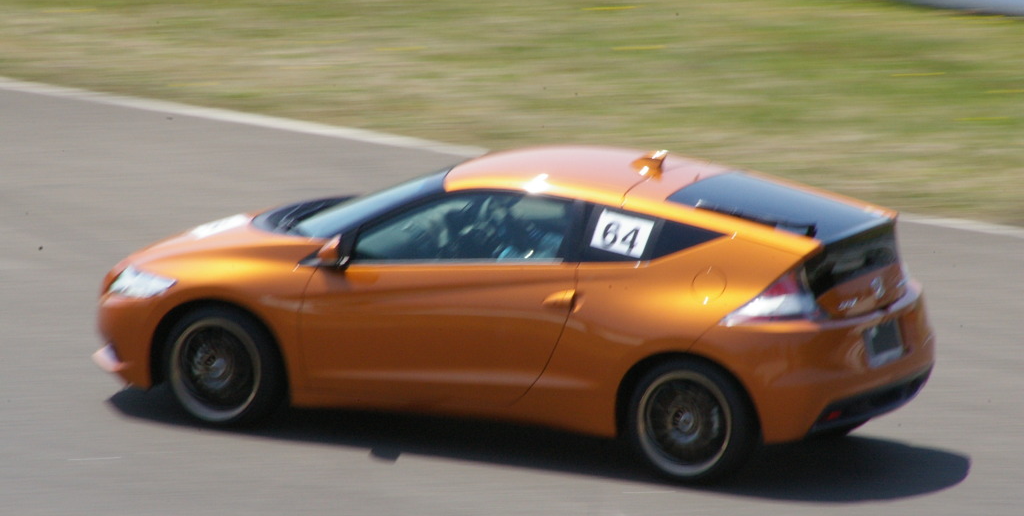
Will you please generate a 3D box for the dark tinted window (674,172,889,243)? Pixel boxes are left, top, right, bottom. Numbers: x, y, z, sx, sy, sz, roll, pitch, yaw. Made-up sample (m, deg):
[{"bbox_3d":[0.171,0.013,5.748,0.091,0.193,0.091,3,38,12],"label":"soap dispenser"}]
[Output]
[{"bbox_3d":[1.265,-0.246,49.954,0.817,0.110,0.920,17,16,22],"label":"dark tinted window"}]

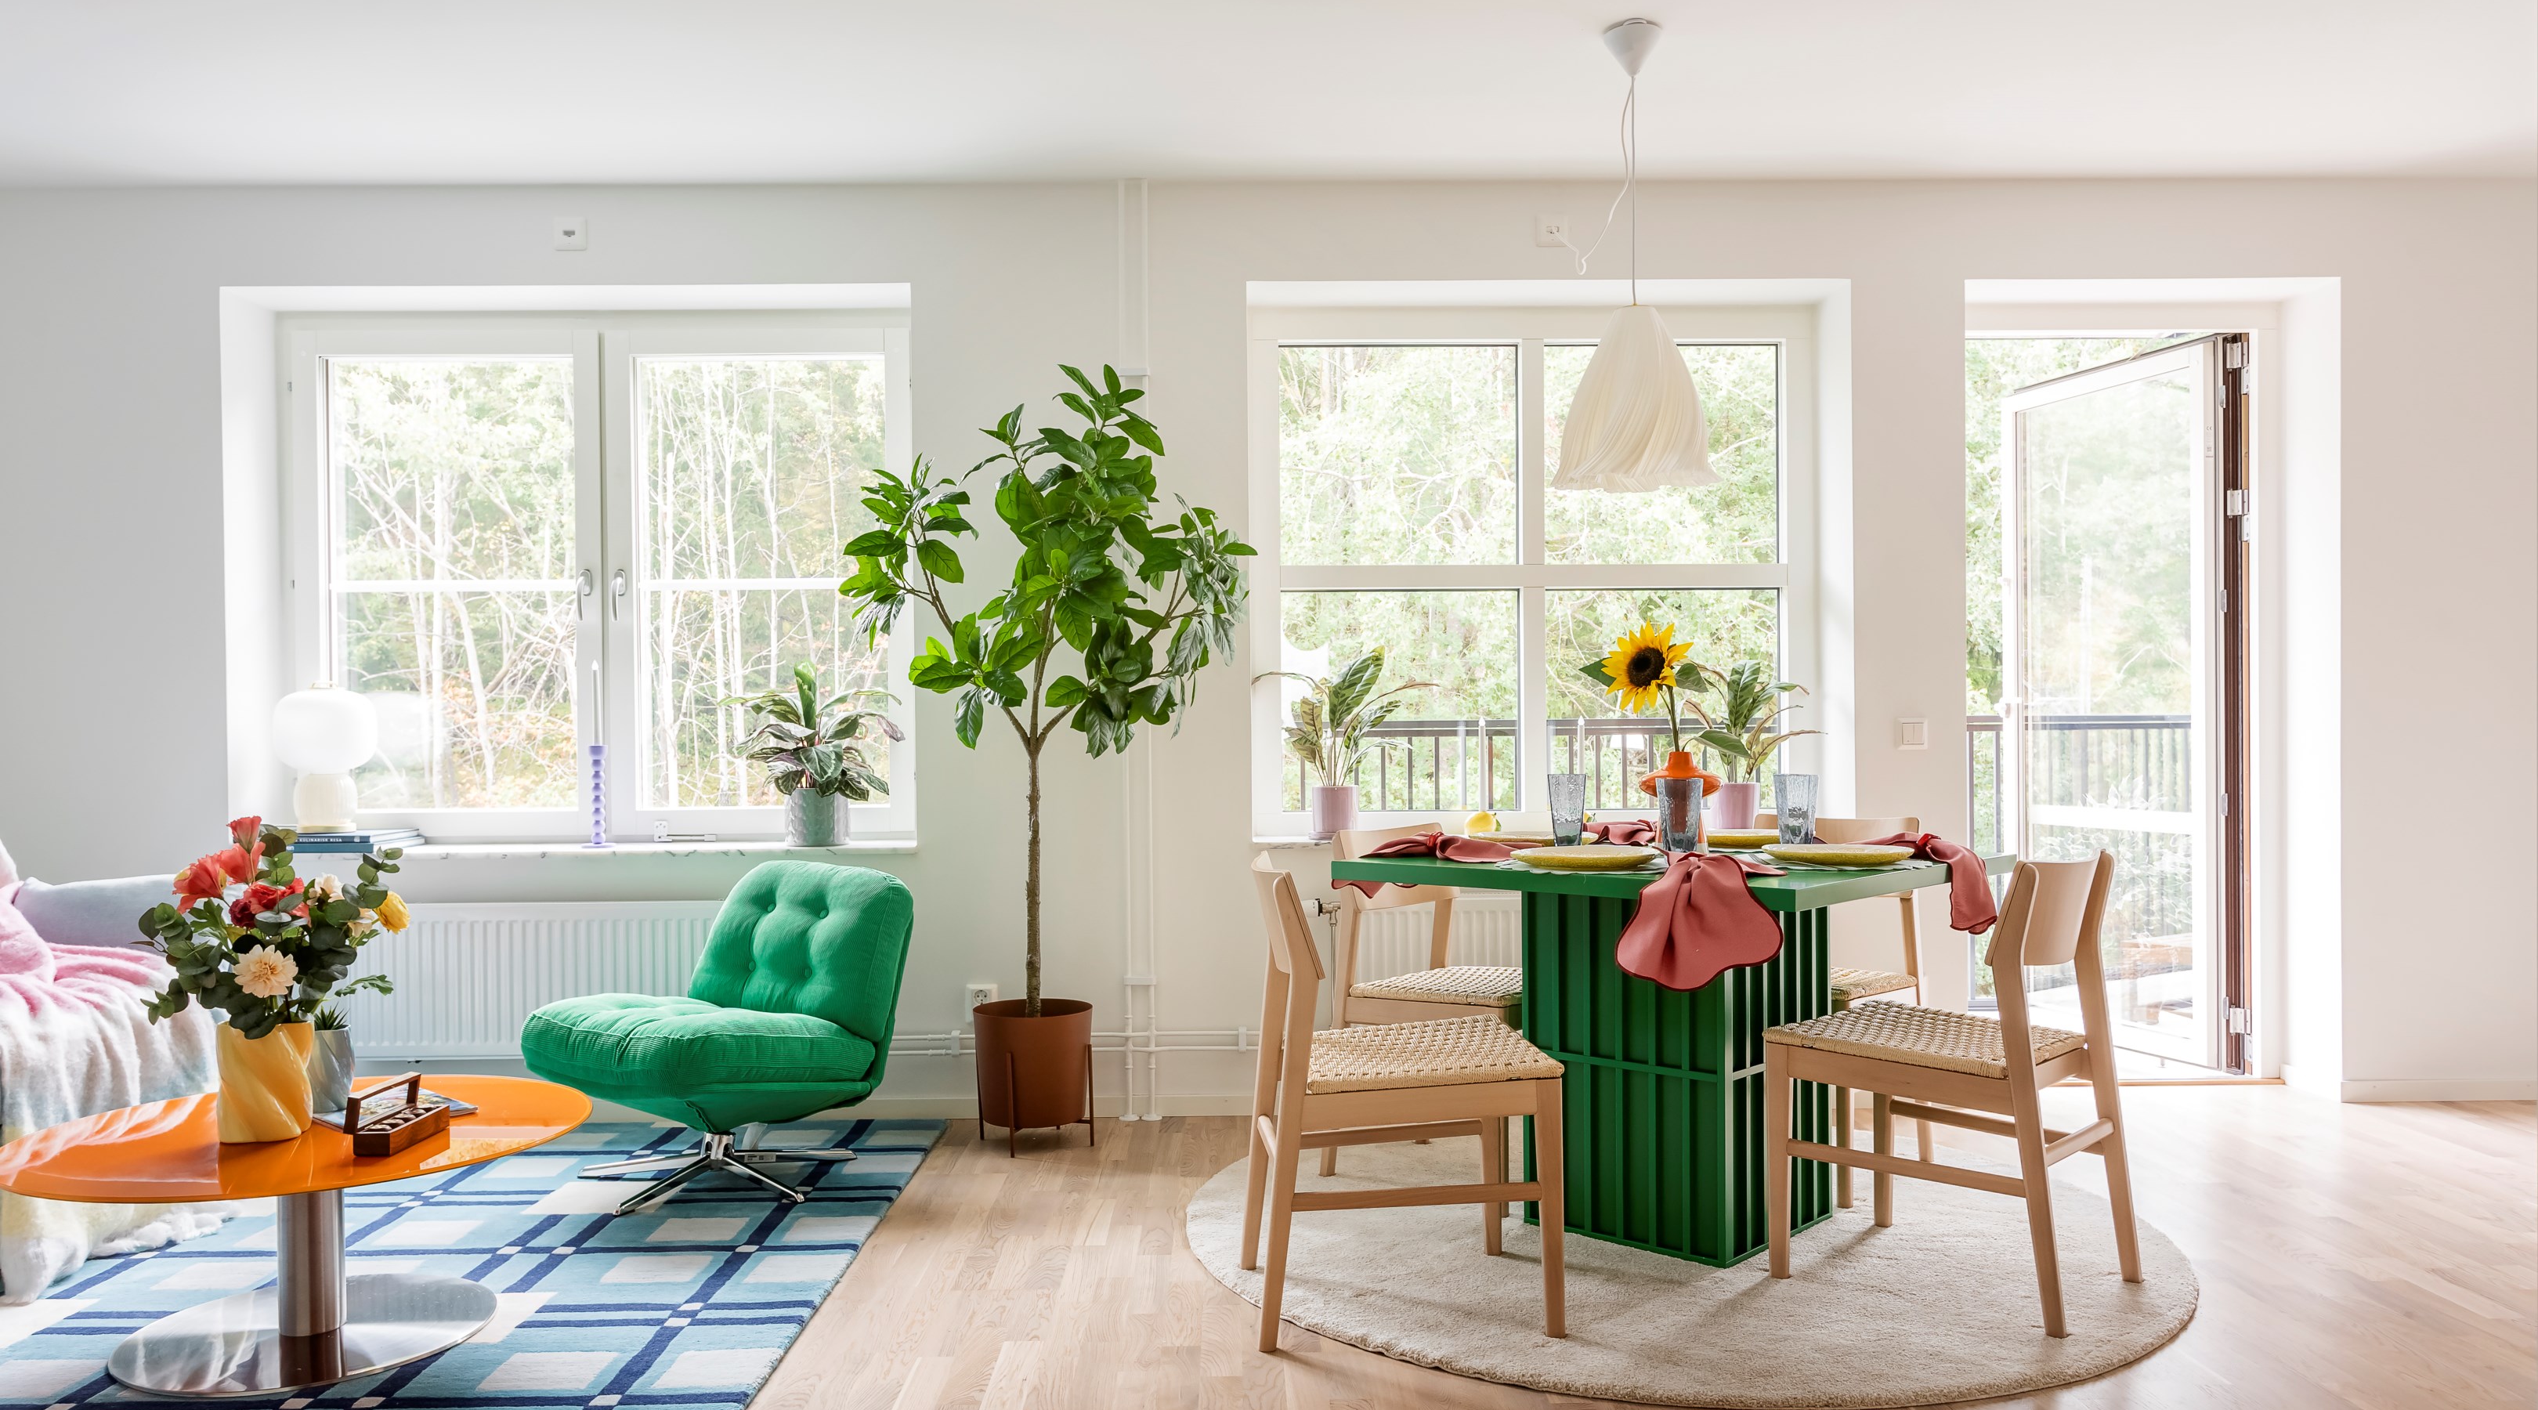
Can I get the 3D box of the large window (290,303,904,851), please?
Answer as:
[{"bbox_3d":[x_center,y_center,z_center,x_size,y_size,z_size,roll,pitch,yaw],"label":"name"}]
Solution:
[{"bbox_3d":[-1.821,-0.352,4.617,1.760,1.450,0.120,0,0,-1],"label":"large window"}]

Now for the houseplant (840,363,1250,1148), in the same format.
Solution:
[{"bbox_3d":[-0.550,0.128,4.155,0.990,1.920,0.780,0,-1,-2],"label":"houseplant"}]

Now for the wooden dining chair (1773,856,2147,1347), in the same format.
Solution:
[{"bbox_3d":[1.255,0.656,3.094,0.515,0.785,0.475,-1,-1,44],"label":"wooden dining chair"}]

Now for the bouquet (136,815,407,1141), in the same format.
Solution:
[{"bbox_3d":[-1.674,0.460,2.840,0.420,0.530,0.380,0,-1,-2],"label":"bouquet"}]

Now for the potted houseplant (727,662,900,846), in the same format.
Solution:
[{"bbox_3d":[-1.237,0.129,4.588,0.450,0.495,0.360,0,-1,-2],"label":"potted houseplant"}]

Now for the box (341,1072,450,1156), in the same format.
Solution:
[{"bbox_3d":[-1.430,0.671,2.778,0.100,0.095,0.185,-1,-1,9],"label":"box"}]

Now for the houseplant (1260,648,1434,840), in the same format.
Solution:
[{"bbox_3d":[0.205,0.101,4.535,0.460,0.510,0.420,0,0,-1],"label":"houseplant"}]

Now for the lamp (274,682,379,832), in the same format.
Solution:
[{"bbox_3d":[-2.499,0.139,4.484,0.280,0.395,0.280,0,0,-1],"label":"lamp"}]

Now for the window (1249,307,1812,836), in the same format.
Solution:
[{"bbox_3d":[0.751,-0.390,4.818,1.610,1.490,0.130,0,-1,-2],"label":"window"}]

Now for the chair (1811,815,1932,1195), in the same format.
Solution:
[{"bbox_3d":[1.203,0.663,3.838,0.460,0.800,0.525,0,1,43],"label":"chair"}]

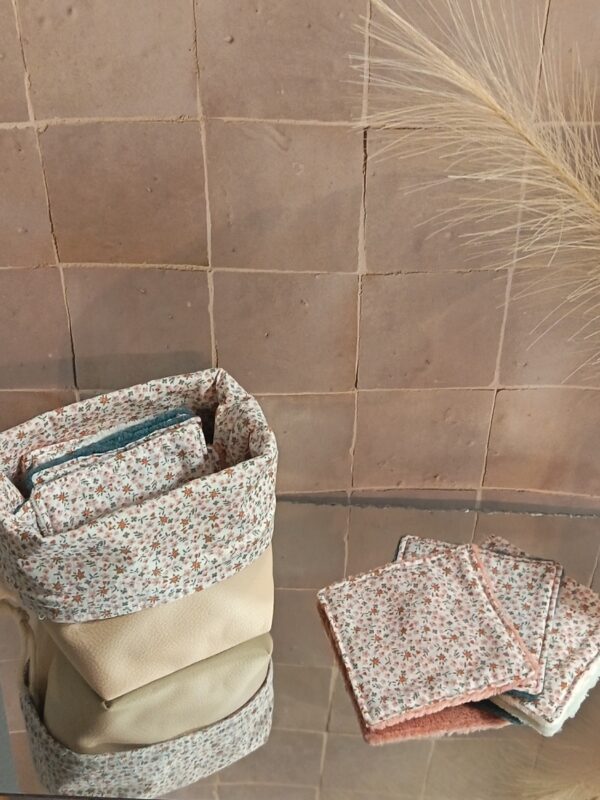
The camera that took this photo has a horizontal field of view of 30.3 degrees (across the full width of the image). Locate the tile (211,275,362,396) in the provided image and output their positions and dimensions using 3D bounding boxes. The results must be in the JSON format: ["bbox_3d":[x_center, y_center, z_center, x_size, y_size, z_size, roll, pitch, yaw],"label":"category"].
[{"bbox_3d":[-0.010,-0.049,0.778,0.100,0.101,0.010,0,39,1],"label":"tile"}]

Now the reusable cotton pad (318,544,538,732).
[{"bbox_3d":[0.084,0.161,0.757,0.116,0.011,0.116,-15,42,-9],"label":"reusable cotton pad"}]

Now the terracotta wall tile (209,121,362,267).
[{"bbox_3d":[-0.010,-0.131,0.712,0.099,0.102,0.010,0,39,1],"label":"terracotta wall tile"}]

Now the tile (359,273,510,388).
[{"bbox_3d":[0.091,-0.050,0.776,0.099,0.100,0.010,0,39,1],"label":"tile"}]

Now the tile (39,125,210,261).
[{"bbox_3d":[-0.110,-0.133,0.712,0.100,0.100,0.010,0,39,1],"label":"tile"}]

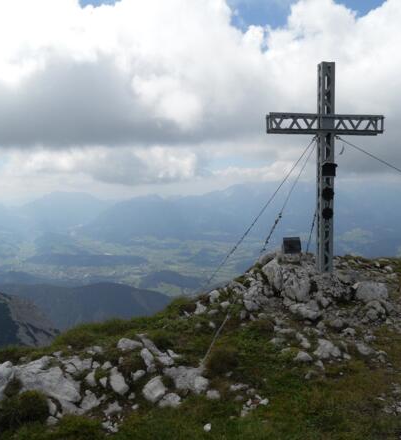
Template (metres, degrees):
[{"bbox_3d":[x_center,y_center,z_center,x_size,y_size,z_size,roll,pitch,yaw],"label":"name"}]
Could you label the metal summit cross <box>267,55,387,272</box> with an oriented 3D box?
[{"bbox_3d":[2.417,-0.990,7.884,2.261,3.992,0.228,-1,3,-8],"label":"metal summit cross"}]

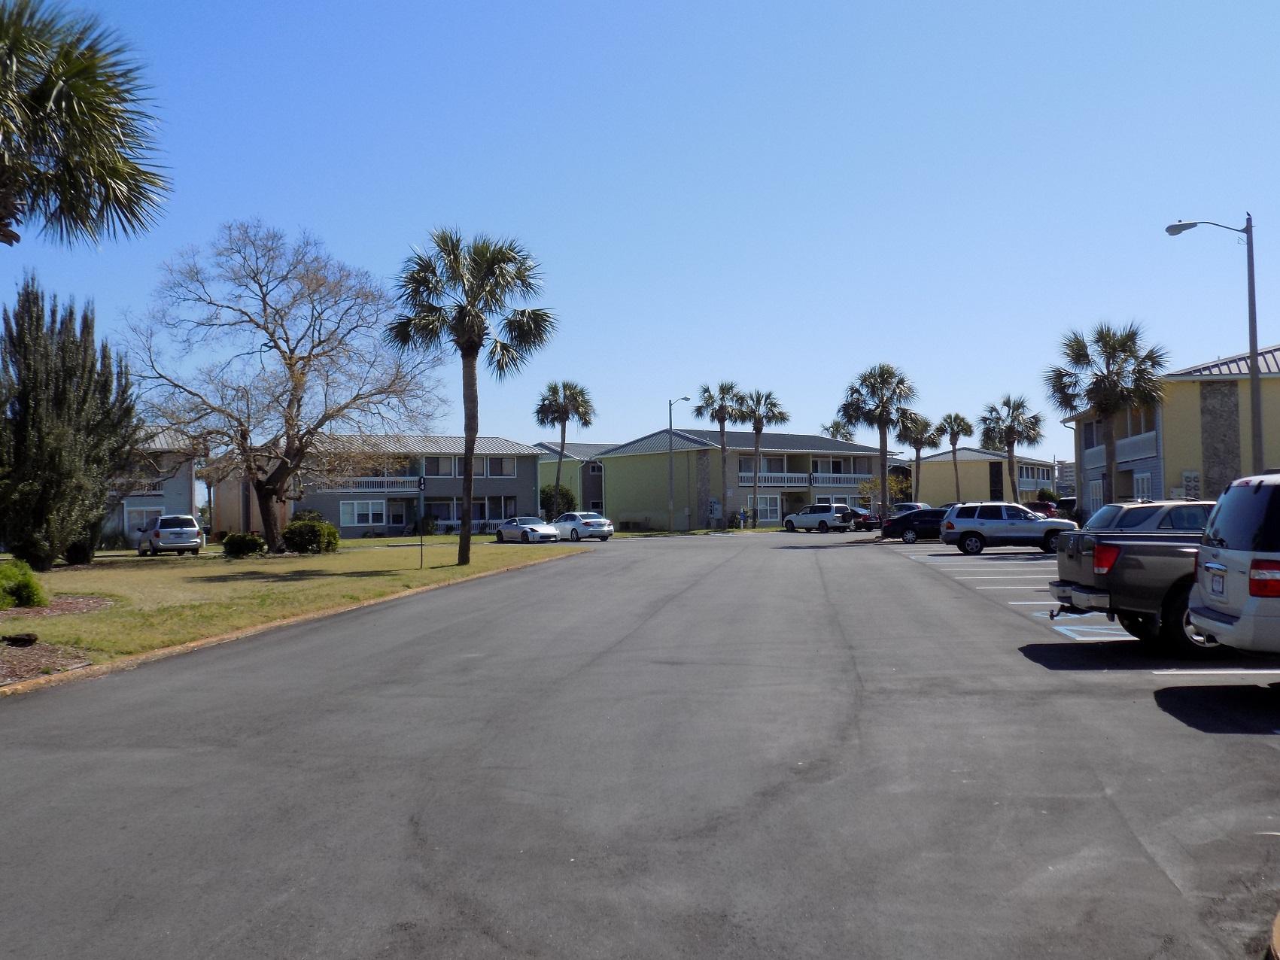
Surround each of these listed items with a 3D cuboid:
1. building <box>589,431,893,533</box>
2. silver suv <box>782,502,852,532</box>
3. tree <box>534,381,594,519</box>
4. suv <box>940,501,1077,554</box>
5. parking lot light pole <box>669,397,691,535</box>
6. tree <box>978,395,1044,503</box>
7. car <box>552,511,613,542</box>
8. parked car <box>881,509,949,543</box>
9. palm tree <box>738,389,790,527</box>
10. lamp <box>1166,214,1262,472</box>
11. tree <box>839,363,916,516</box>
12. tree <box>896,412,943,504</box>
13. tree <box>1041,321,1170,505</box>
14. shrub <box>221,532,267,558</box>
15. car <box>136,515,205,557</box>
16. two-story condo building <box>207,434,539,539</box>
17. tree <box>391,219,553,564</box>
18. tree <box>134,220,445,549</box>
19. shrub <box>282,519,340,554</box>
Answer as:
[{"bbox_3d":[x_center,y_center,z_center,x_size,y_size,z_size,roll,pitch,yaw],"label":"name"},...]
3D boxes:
[{"bbox_3d":[8.562,-0.078,87.184,19.900,7.500,14.000,0,-2,-41],"label":"building"},{"bbox_3d":[10.682,2.297,66.200,1.780,1.730,4.660,0,-2,-35],"label":"silver suv"},{"bbox_3d":[-5.142,-1.508,74.649,3.895,10.275,3.895,-1,-2,-4],"label":"tree"},{"bbox_3d":[12.084,1.519,36.239,4.500,1.700,1.830,-1,-1,9],"label":"suv"},{"bbox_3d":[2.590,-1.044,70.852,0.400,8.750,2.200,0,-2,-37],"label":"parking lot light pole"},{"bbox_3d":[22.751,-1.113,68.118,3.923,8.128,3.923,-2,-2,19],"label":"tree"},{"bbox_3d":[-3.325,2.509,59.121,1.880,1.480,4.930,0,-2,-28],"label":"car"},{"bbox_3d":[12.716,1.896,46.938,4.850,1.470,1.840,-1,-1,9],"label":"parked car"},{"bbox_3d":[8.181,-1.339,72.600,3.370,9.100,3.370,-1,-1,0],"label":"palm tree"},{"bbox_3d":[14.743,-2.300,28.503,2.250,8.850,0.400,-1,-1,11],"label":"lamp"},{"bbox_3d":[10.684,-1.360,49.900,3.380,8.000,3.380,-1,-1,0],"label":"tree"},{"bbox_3d":[20.073,-0.789,80.119,3.245,8.225,3.245,-2,-2,14],"label":"tree"},{"bbox_3d":[15.443,-1.475,36.800,4.100,7.500,4.050,-1,-1,0],"label":"tree"},{"bbox_3d":[-15.295,2.479,42.900,1.750,1.050,1.700,-1,-1,0],"label":"shrub"},{"bbox_3d":[-21.018,2.473,49.525,1.980,1.750,4.980,0,-2,-31],"label":"car"},{"bbox_3d":[-19.579,0.286,81.912,19.200,7.500,16.400,0,-2,-37],"label":"two-story condo building"},{"bbox_3d":[-5.207,-2.500,33.647,5.043,10.123,5.043,-1,-2,-9],"label":"tree"},{"bbox_3d":[-14.850,-4.052,47.000,13.100,14.200,12.500,-1,-1,0],"label":"tree"},{"bbox_3d":[-14.116,2.357,47.422,2.400,1.500,2.200,-1,-2,-16],"label":"shrub"}]

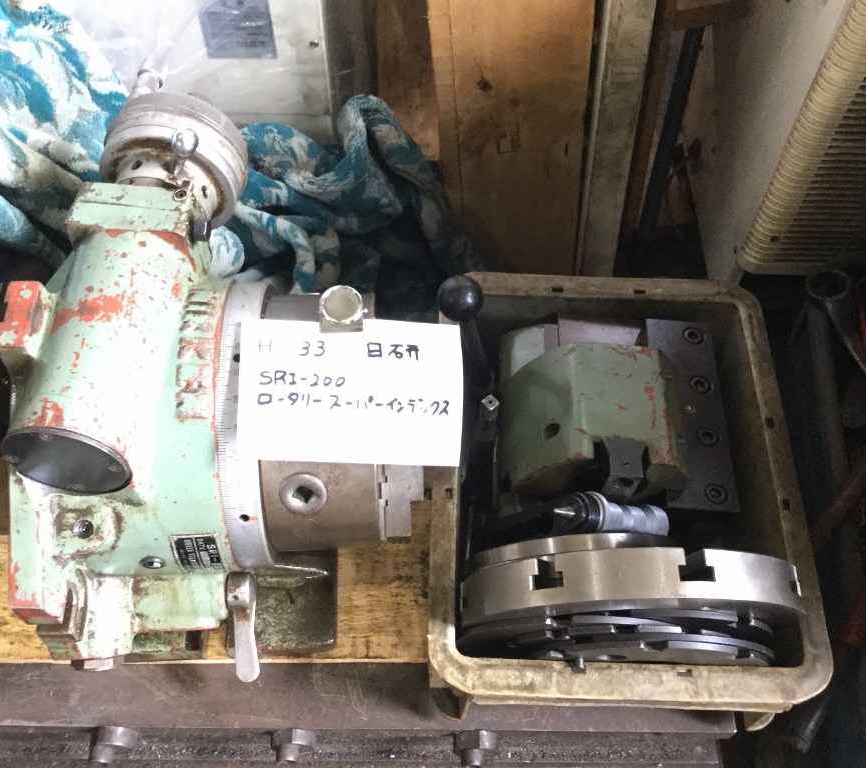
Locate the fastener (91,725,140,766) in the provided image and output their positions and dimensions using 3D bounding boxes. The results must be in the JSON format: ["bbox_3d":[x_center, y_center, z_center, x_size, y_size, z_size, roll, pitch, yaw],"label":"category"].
[{"bbox_3d":[-0.259,0.292,0.744,0.033,0.032,0.031,-2,57,-2],"label":"fastener"}]

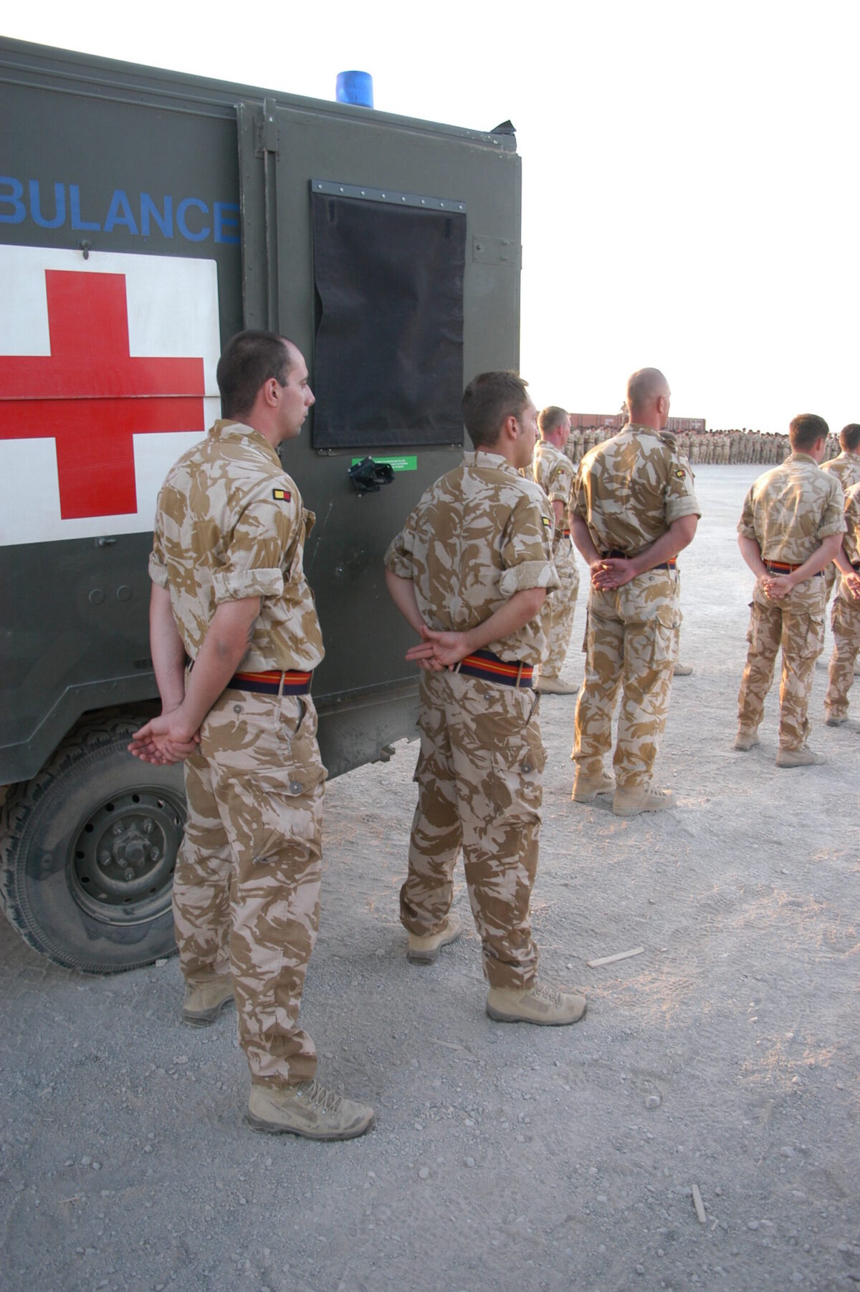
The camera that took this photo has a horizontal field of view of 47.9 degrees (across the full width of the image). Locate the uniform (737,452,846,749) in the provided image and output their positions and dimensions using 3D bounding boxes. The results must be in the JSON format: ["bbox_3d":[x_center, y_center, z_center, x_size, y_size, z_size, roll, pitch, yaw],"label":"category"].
[{"bbox_3d":[1.811,-0.244,4.949,0.388,1.469,0.561,-7,14,-30],"label":"uniform"}]

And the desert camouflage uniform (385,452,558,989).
[{"bbox_3d":[0.150,0.197,2.766,0.380,1.476,0.550,-8,15,-32],"label":"desert camouflage uniform"}]

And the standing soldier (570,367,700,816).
[{"bbox_3d":[0.822,-0.210,4.068,0.473,1.849,0.561,-8,15,-34],"label":"standing soldier"}]

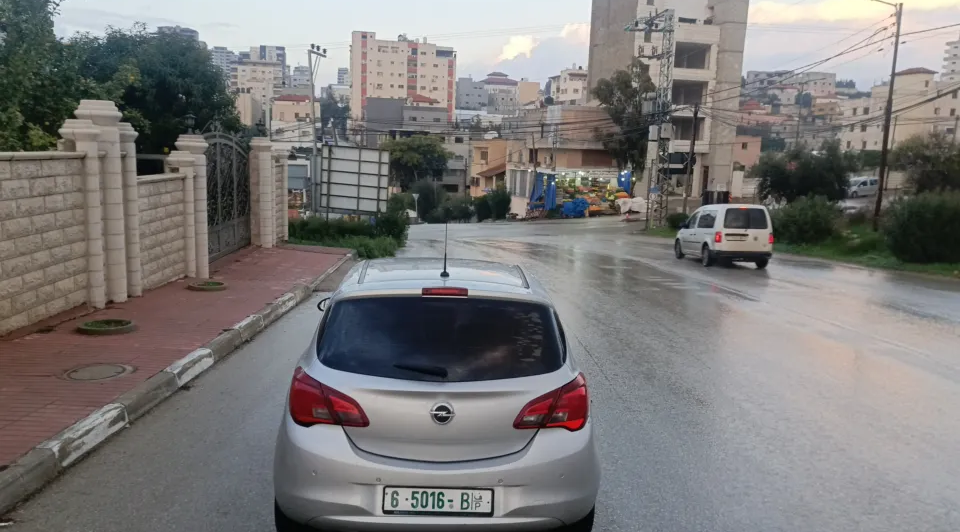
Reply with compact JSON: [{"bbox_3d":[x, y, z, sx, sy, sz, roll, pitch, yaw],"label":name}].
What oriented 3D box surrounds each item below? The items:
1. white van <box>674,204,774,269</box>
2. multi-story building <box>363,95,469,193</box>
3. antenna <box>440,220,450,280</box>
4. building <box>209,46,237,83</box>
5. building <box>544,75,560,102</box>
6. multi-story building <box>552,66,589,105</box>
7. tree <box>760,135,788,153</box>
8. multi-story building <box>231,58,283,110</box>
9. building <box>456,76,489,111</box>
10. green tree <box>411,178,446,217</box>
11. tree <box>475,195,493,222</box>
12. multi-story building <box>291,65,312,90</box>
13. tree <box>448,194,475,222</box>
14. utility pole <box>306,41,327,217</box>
[{"bbox_3d":[7.640,-1.030,21.400,1.800,1.830,4.420,1,6,1],"label":"white van"},{"bbox_3d":[-9.845,-19.665,108.415,16.244,15.325,13.000,2,9,0],"label":"multi-story building"},{"bbox_3d":[-0.189,-0.099,3.750,0.050,0.380,0.050,2,36,-1],"label":"antenna"},{"bbox_3d":[-219.266,-166.104,567.519,23.558,37.290,22.000,-1,9,-18],"label":"building"},{"bbox_3d":[20.509,-48.170,183.346,4.546,7.755,11.000,4,9,10],"label":"building"},{"bbox_3d":[25.414,-47.466,179.000,12.000,11.000,11.000,4,10,9],"label":"multi-story building"},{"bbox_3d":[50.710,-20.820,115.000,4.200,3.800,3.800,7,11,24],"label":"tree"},{"bbox_3d":[-102.044,-81.025,306.757,23.438,25.690,18.000,0,9,-12],"label":"multi-story building"},{"bbox_3d":[-2.775,-65.917,256.909,12.019,12.770,14.000,2,9,0],"label":"building"},{"bbox_3d":[-3.732,-4.766,47.771,2.500,3.006,2.500,2,9,0],"label":"green tree"},{"bbox_3d":[0.321,-5.270,61.000,1.700,2.600,1.700,2,9,0],"label":"tree"},{"bbox_3d":[-77.730,-82.819,296.909,9.585,12.200,14.000,2,9,0],"label":"multi-story building"},{"bbox_3d":[-1.251,-3.887,45.000,1.800,1.950,1.800,2,10,0],"label":"tree"},{"bbox_3d":[-8.966,-7.367,37.300,0.350,9.560,2.100,5,11,23],"label":"utility pole"}]

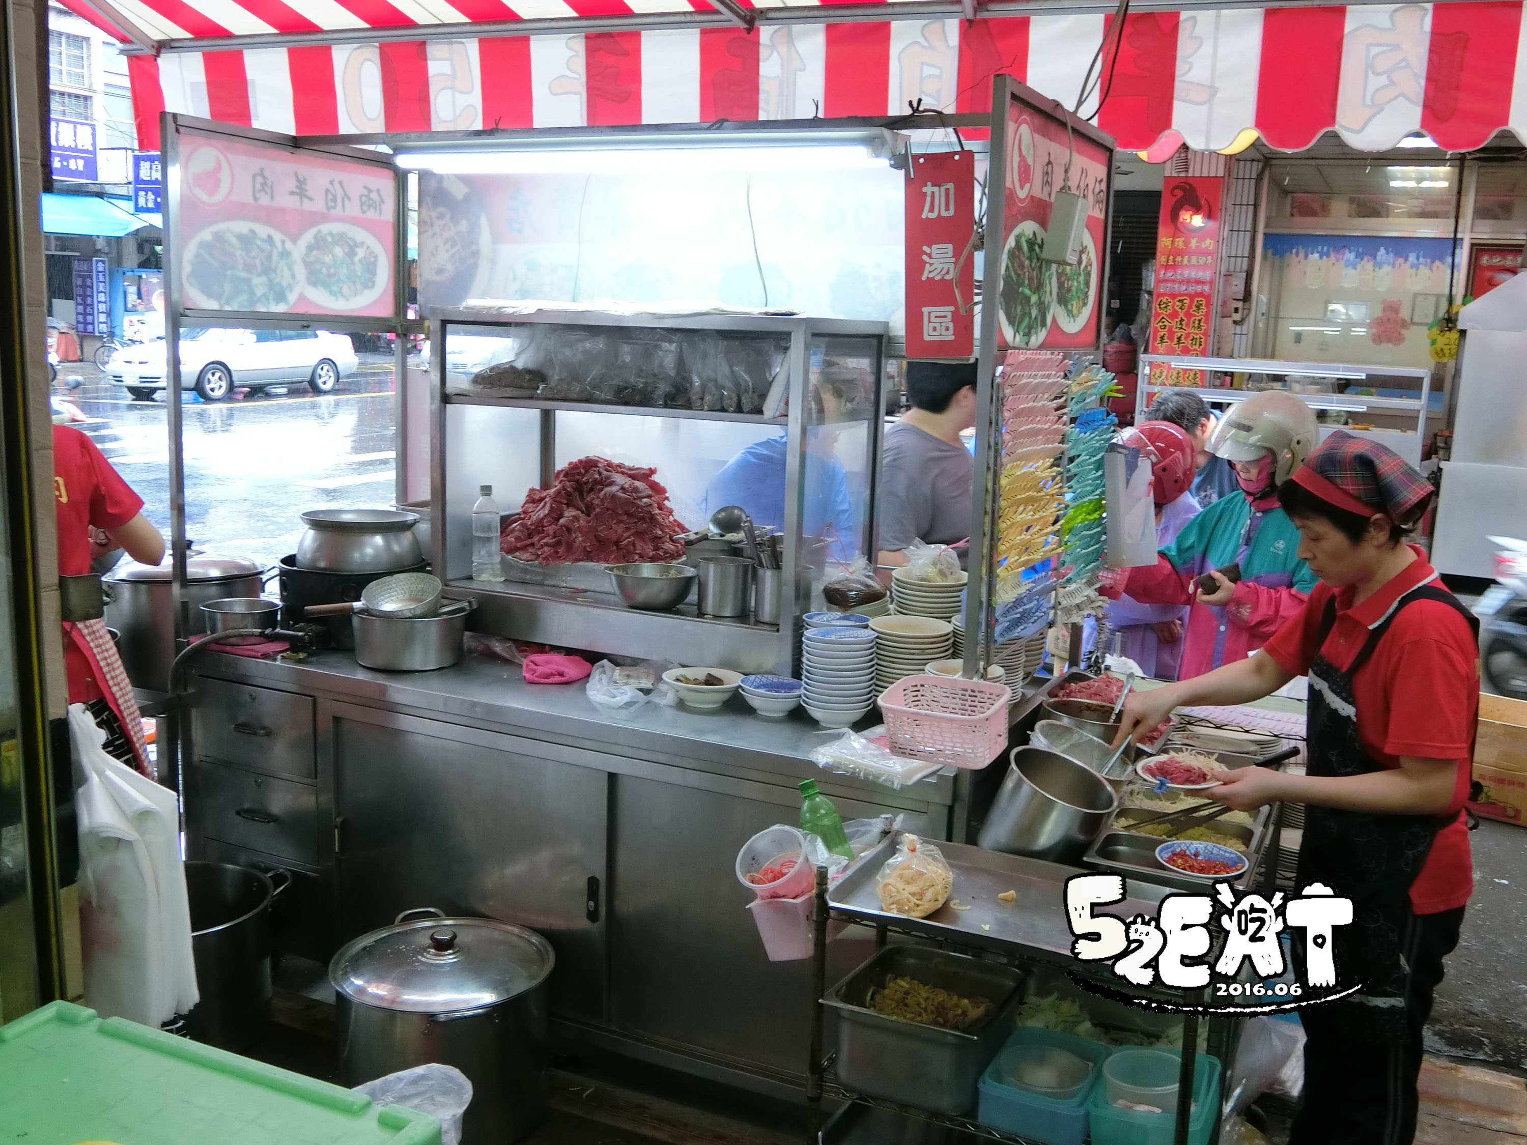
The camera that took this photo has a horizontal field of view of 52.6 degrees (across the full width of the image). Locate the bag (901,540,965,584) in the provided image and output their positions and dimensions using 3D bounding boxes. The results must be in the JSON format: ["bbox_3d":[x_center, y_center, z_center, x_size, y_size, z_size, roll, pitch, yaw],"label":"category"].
[{"bbox_3d":[0.344,-0.018,3.170,0.125,0.095,0.120,7,11,27],"label":"bag"}]

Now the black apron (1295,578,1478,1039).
[{"bbox_3d":[1.015,0.387,2.520,0.250,0.730,0.330,1,9,-5],"label":"black apron"}]

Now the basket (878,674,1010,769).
[{"bbox_3d":[0.297,0.247,2.536,0.208,0.105,0.190,6,10,25],"label":"basket"}]

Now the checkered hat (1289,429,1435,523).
[{"bbox_3d":[0.913,-0.147,2.360,0.220,0.145,0.180,0,10,-12],"label":"checkered hat"}]

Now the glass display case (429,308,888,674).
[{"bbox_3d":[-0.298,-0.260,4.229,1.100,0.875,0.540,6,10,25],"label":"glass display case"}]

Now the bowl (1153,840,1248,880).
[{"bbox_3d":[0.684,0.470,2.415,0.141,0.050,0.141,2,12,0],"label":"bowl"}]

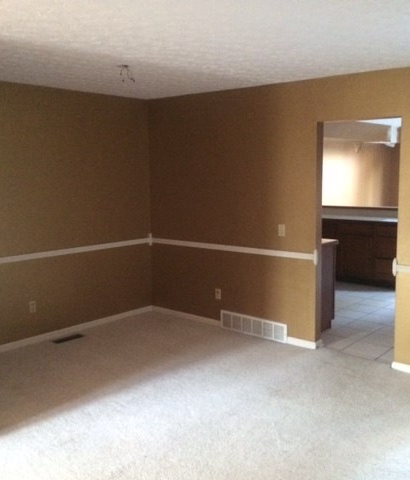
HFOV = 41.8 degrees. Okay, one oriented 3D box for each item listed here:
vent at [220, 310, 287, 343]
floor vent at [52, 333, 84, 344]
[{"bbox_3d":[0.479,0.880,5.449,0.807,0.193,0.020,6,10,39],"label":"vent"},{"bbox_3d":[-1.361,0.980,5.340,0.115,0.012,0.335,6,10,39],"label":"floor vent"}]

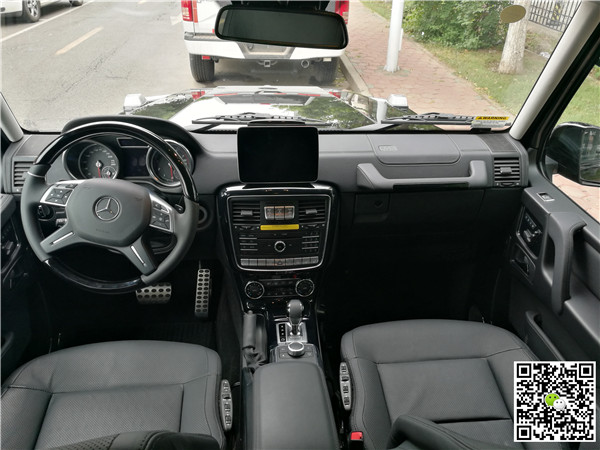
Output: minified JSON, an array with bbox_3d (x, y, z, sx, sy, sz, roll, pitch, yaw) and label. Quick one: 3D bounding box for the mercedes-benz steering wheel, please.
[{"bbox_3d":[-0.410,-0.034,1.051,0.383,0.383,0.095,-1,8,-5],"label":"mercedes-benz steering wheel"}]

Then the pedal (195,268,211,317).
[{"bbox_3d":[-0.330,0.233,1.590,0.052,0.168,0.025,-1,-10,-5],"label":"pedal"}]

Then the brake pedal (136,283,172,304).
[{"bbox_3d":[-0.479,0.225,1.540,0.116,0.072,0.030,-1,-6,-5],"label":"brake pedal"}]

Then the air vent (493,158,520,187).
[{"bbox_3d":[0.564,-0.144,1.288,0.075,0.080,0.035,-1,2,-5],"label":"air vent"}]

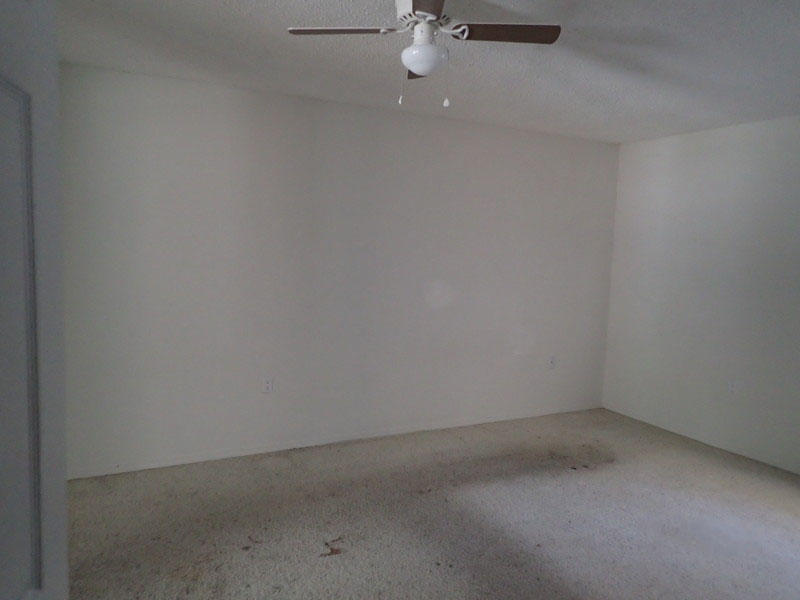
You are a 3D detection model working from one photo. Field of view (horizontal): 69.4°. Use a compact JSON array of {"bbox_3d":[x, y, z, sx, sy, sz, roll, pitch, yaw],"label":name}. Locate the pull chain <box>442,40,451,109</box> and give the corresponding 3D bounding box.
[{"bbox_3d":[0.181,-0.874,2.240,0.023,0.255,0.023,2,5,0],"label":"pull chain"}]

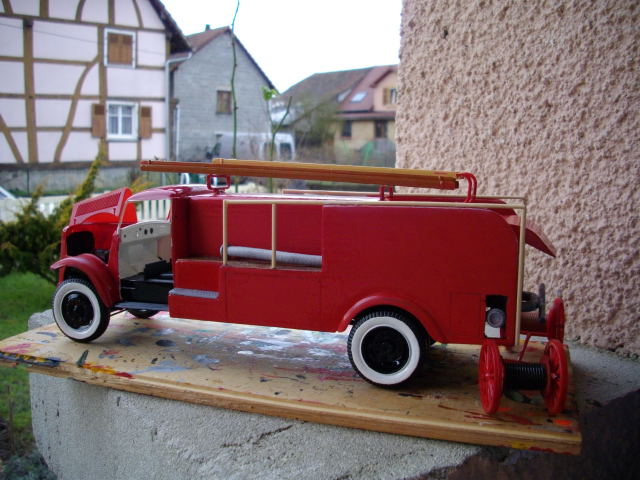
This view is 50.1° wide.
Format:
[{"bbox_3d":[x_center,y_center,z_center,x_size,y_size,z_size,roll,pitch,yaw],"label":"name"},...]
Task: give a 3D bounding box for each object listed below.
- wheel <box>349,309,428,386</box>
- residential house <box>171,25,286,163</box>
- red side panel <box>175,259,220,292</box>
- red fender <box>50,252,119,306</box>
[{"bbox_3d":[0.063,0.102,0.645,0.075,0.075,0.021,4,9,22],"label":"wheel"},{"bbox_3d":[-7.813,-8.080,40.283,6.694,7.750,8.500,-6,10,-39],"label":"residential house"},{"bbox_3d":[-0.130,0.038,0.726,0.053,0.033,0.007,4,9,22],"label":"red side panel"},{"bbox_3d":[-0.285,0.045,0.851,0.091,0.062,0.044,2,6,20],"label":"red fender"}]

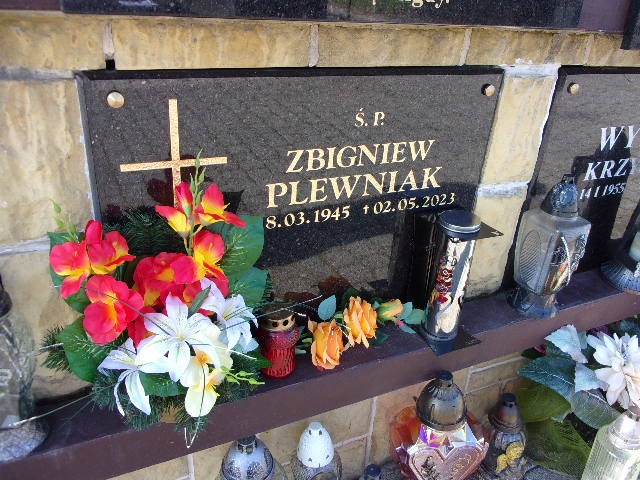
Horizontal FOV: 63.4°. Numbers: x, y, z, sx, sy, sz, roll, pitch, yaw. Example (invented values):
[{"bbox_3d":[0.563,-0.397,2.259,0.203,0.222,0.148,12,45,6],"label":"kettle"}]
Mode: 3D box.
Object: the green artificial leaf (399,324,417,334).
[{"bbox_3d":[0.152,0.156,0.902,0.030,0.012,0.020,1,27,-7],"label":"green artificial leaf"}]

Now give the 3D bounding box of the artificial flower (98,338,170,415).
[{"bbox_3d":[-0.227,0.168,0.642,0.084,0.080,0.060,-3,16,-14],"label":"artificial flower"}]

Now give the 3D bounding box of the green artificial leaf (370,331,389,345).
[{"bbox_3d":[0.116,0.190,1.009,0.038,0.020,0.035,-9,30,-24],"label":"green artificial leaf"}]

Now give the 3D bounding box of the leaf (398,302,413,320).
[{"bbox_3d":[0.152,0.128,0.924,0.022,0.030,0.015,3,17,-2],"label":"leaf"}]

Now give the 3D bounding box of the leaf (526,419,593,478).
[{"bbox_3d":[0.461,0.401,1.000,0.125,0.100,0.035,-2,28,-13],"label":"leaf"}]

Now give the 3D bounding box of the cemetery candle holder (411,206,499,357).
[{"bbox_3d":[0.225,0.063,0.872,0.090,0.238,0.090,-9,30,-24],"label":"cemetery candle holder"}]

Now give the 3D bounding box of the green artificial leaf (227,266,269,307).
[{"bbox_3d":[-0.100,0.066,0.715,0.058,0.060,0.020,-7,29,-21],"label":"green artificial leaf"}]

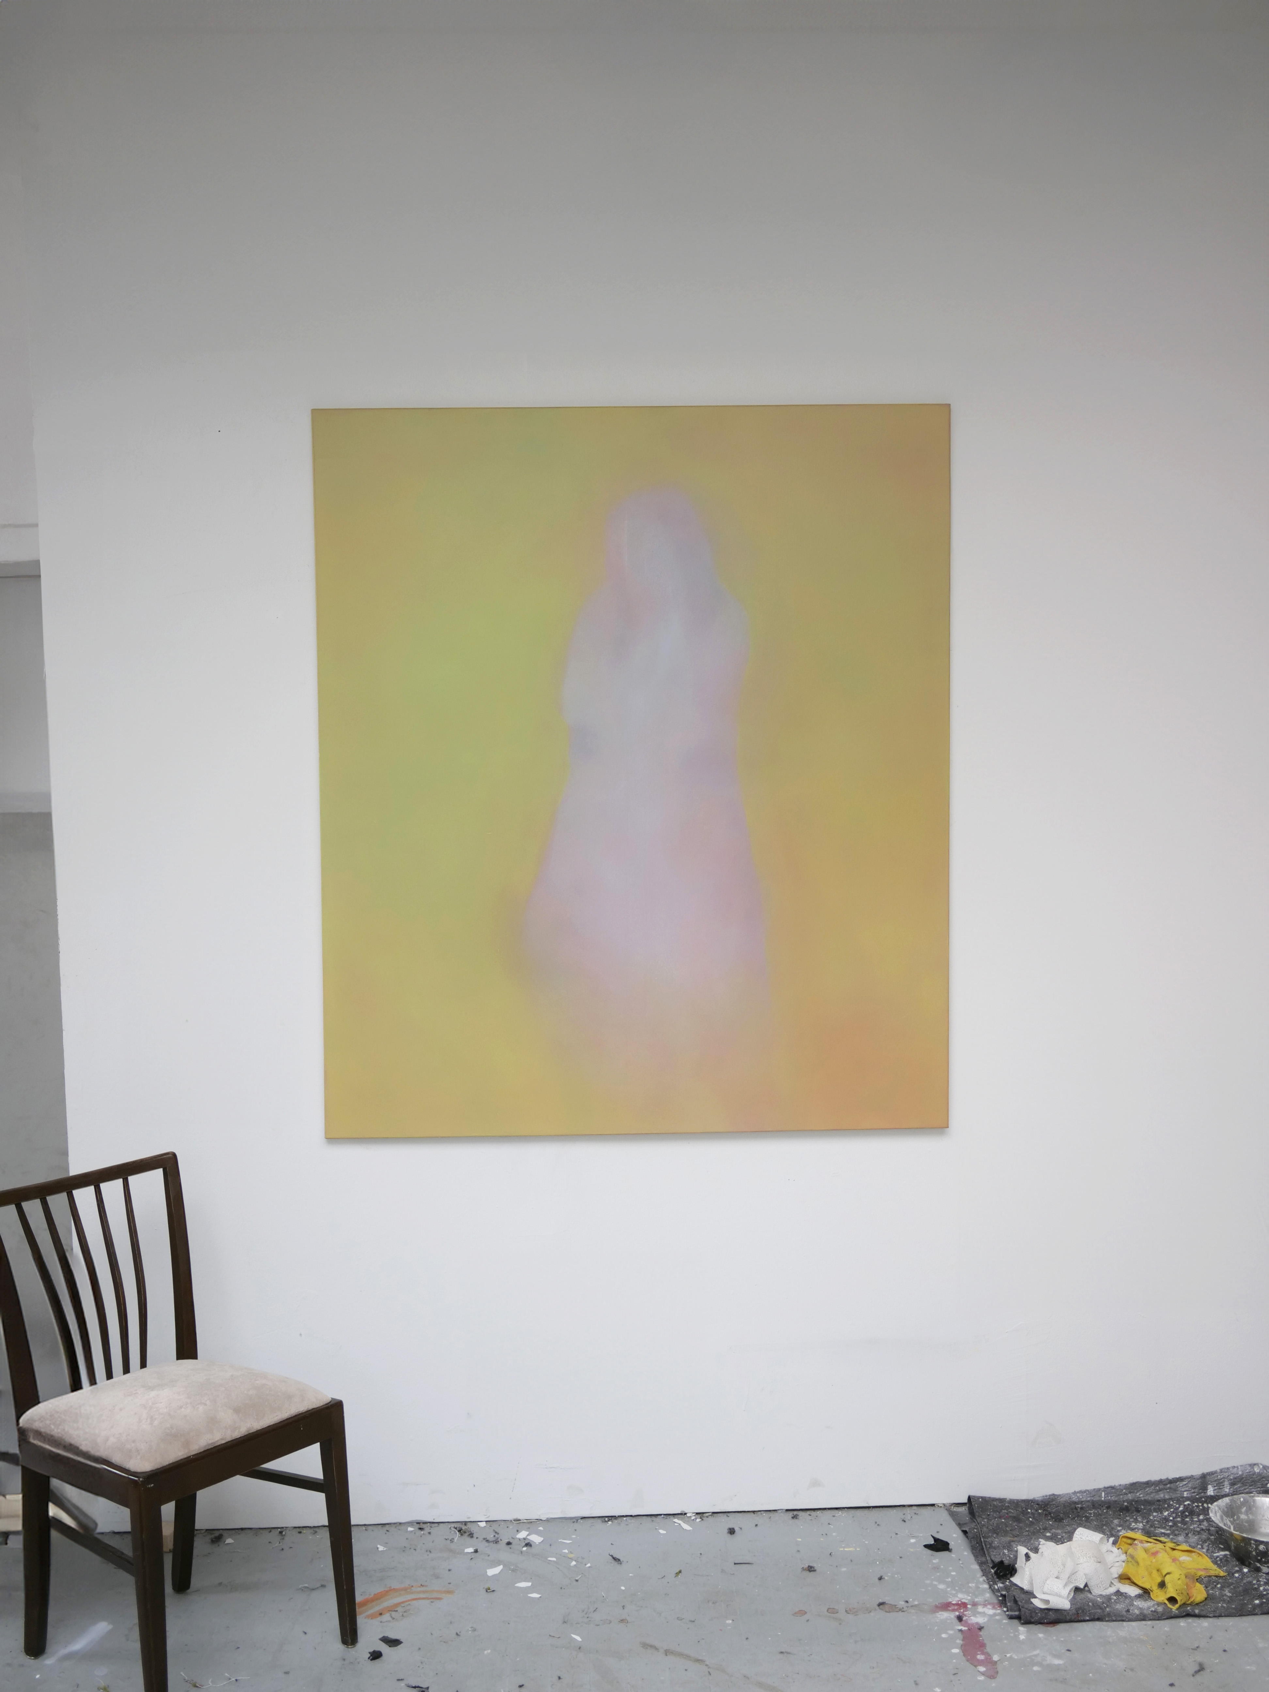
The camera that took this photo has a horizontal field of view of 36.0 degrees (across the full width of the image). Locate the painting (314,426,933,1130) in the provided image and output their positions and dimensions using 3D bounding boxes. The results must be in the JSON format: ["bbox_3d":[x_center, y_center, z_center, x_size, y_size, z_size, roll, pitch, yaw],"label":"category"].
[{"bbox_3d":[0.002,-0.145,3.998,1.285,1.481,0.035,-1,4,-1],"label":"painting"}]

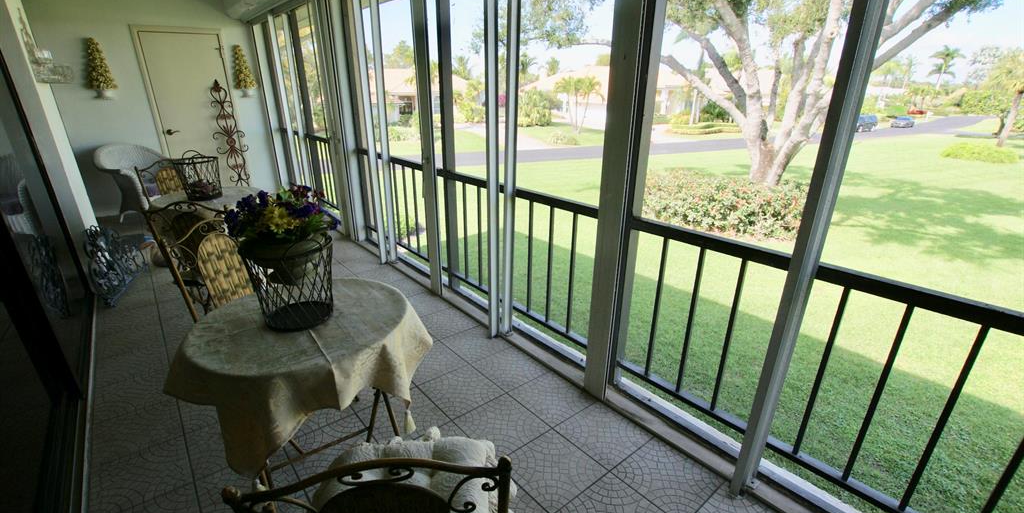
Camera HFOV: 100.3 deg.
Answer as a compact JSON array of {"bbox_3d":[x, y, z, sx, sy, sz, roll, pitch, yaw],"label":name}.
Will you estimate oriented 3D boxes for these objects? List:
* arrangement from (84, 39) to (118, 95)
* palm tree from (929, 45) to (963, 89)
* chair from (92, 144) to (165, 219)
[{"bbox_3d":[-4.455,-2.024,4.578,0.240,0.570,0.180,-17,27,-38],"label":"arrangement"},{"bbox_3d":[89.000,-36.400,88.000,6.800,13.600,6.800,19,27,40],"label":"palm tree"},{"bbox_3d":[-4.117,-0.822,4.805,0.740,0.840,0.750,3,21,6],"label":"chair"}]

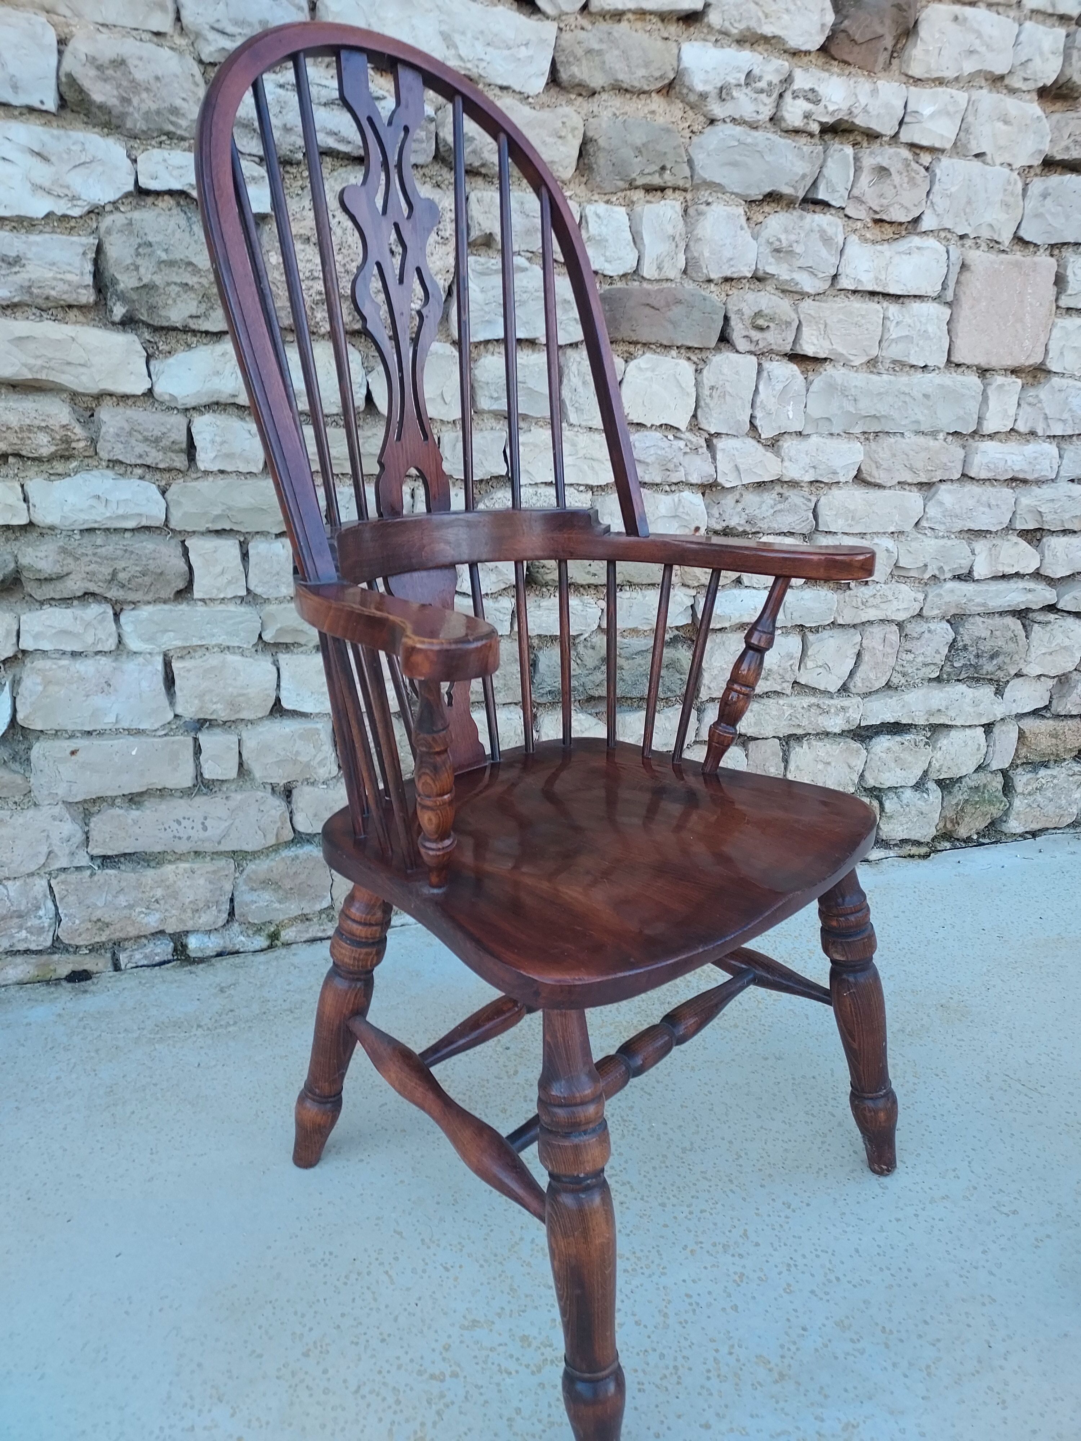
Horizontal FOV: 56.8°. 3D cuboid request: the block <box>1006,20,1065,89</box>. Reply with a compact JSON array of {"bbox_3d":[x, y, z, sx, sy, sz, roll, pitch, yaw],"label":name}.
[{"bbox_3d":[0.724,-0.999,1.524,0.099,0.085,0.110,-5,22,-18],"label":"block"}]

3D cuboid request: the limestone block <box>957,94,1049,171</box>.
[{"bbox_3d":[0.689,-0.910,1.567,0.174,0.091,0.108,-5,18,-19],"label":"limestone block"}]

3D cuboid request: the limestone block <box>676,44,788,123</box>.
[{"bbox_3d":[0.254,-0.905,1.442,0.166,0.081,0.100,-5,20,-17],"label":"limestone block"}]

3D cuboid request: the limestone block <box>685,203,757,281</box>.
[{"bbox_3d":[0.244,-0.699,1.471,0.116,0.101,0.110,-5,22,-18],"label":"limestone block"}]

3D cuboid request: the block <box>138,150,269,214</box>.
[{"bbox_3d":[-0.414,-0.657,1.233,0.145,0.055,0.090,-5,18,-19],"label":"block"}]

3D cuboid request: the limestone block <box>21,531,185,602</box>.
[{"bbox_3d":[-0.599,-0.221,1.386,0.203,0.090,0.100,-5,20,-17],"label":"limestone block"}]

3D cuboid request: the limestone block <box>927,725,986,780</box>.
[{"bbox_3d":[0.787,0.046,1.954,0.126,0.101,0.110,-5,22,-18],"label":"limestone block"}]

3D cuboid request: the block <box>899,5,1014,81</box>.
[{"bbox_3d":[0.613,-1.018,1.525,0.185,0.088,0.100,-5,20,-17],"label":"block"}]

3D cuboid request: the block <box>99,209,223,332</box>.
[{"bbox_3d":[-0.464,-0.560,1.262,0.161,0.127,0.120,-5,18,-19],"label":"block"}]

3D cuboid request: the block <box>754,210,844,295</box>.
[{"bbox_3d":[0.377,-0.719,1.548,0.141,0.106,0.100,-5,20,-17],"label":"block"}]

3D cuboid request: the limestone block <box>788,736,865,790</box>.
[{"bbox_3d":[0.508,0.071,1.864,0.167,0.119,0.110,-5,22,-18],"label":"limestone block"}]

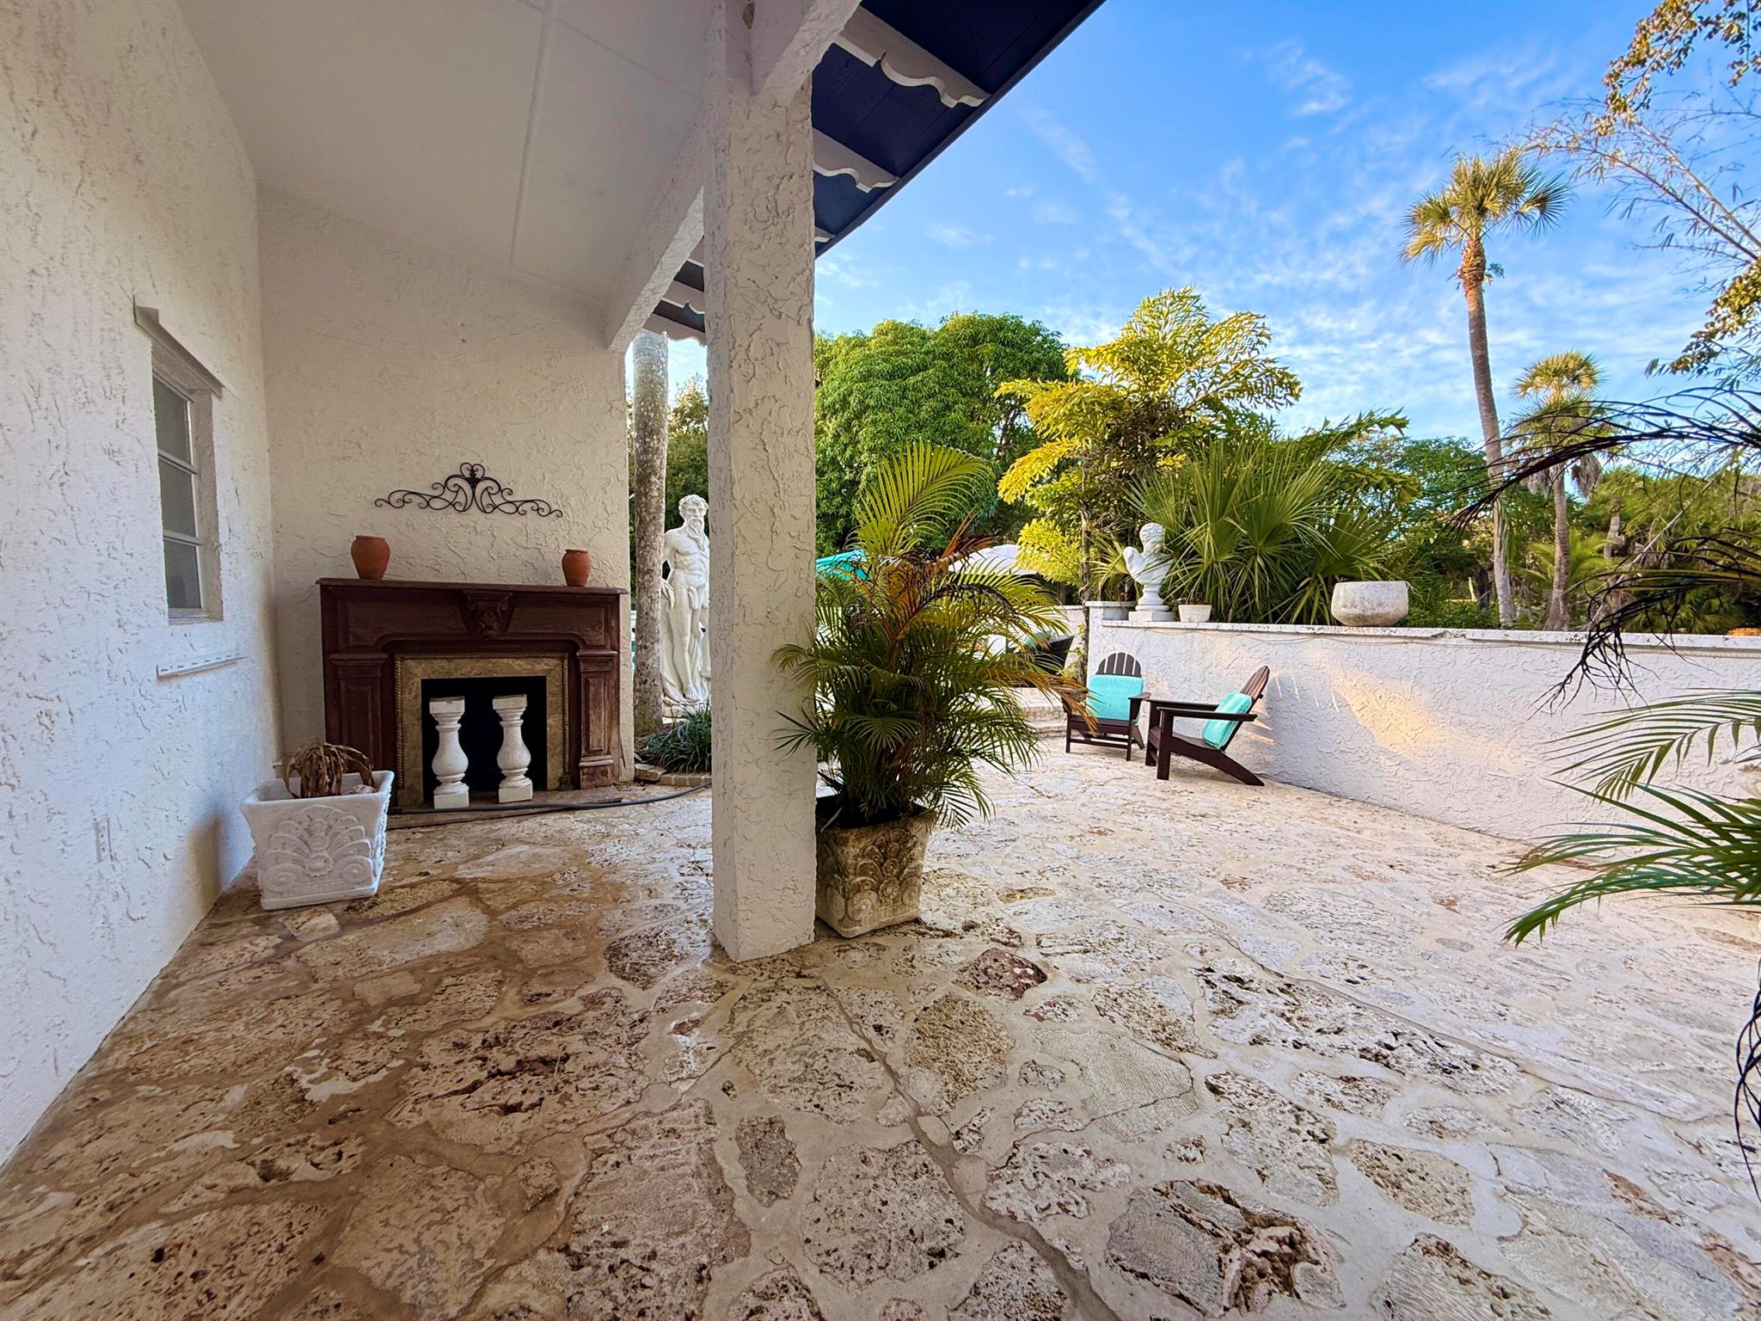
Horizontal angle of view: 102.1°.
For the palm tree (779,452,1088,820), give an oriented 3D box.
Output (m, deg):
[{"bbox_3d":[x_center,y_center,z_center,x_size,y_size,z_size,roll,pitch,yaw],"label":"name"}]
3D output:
[{"bbox_3d":[0.142,-0.114,2.847,1.150,1.500,1.080,0,4,0],"label":"palm tree"}]

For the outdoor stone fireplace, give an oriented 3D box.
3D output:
[{"bbox_3d":[-2.471,0.206,4.511,1.630,1.320,0.360,-2,4,-33],"label":"outdoor stone fireplace"}]

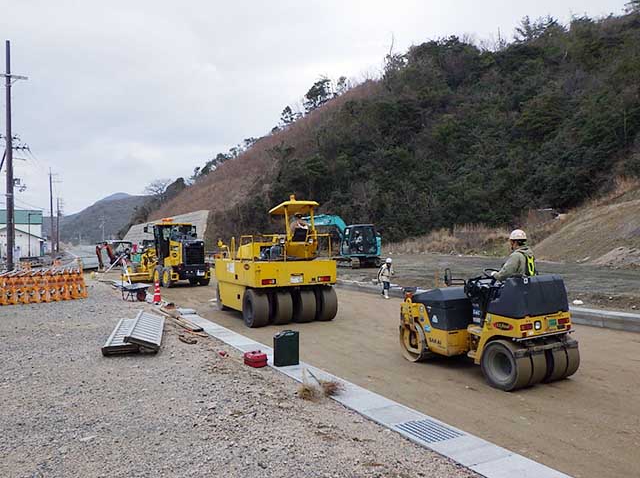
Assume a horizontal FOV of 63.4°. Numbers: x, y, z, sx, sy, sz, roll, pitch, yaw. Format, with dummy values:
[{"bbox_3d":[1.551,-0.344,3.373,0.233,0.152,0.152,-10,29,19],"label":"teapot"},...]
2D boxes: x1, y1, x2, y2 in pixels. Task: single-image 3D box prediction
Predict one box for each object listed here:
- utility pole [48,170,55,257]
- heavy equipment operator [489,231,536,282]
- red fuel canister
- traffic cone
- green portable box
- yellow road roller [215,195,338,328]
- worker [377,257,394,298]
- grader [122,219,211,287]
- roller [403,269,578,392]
[{"bbox_3d":[-34.192,-3.442,66.040,0.340,11.220,0.340,-2,-1,0],"label":"utility pole"},{"bbox_3d":[2.929,0.503,7.825,0.550,1.280,0.800,0,-1,-32],"label":"heavy equipment operator"},{"bbox_3d":[-0.867,1.607,6.983,0.190,0.195,0.280,1,-1,-41],"label":"red fuel canister"},{"bbox_3d":[-4.489,1.488,14.285,0.370,0.670,0.370,0,-1,0],"label":"traffic cone"},{"bbox_3d":[-0.444,1.468,6.905,0.325,0.470,0.160,0,-1,-27],"label":"green portable box"},{"bbox_3d":[-1.524,0.556,14.678,2.200,3.260,4.600,0,-1,-27],"label":"yellow road roller"},{"bbox_3d":[2.575,1.532,20.185,0.550,1.580,0.500,1,-1,-45],"label":"worker"},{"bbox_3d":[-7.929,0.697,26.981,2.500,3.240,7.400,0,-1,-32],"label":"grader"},{"bbox_3d":[2.600,1.305,8.423,1.280,1.630,2.850,0,-1,-28],"label":"roller"}]

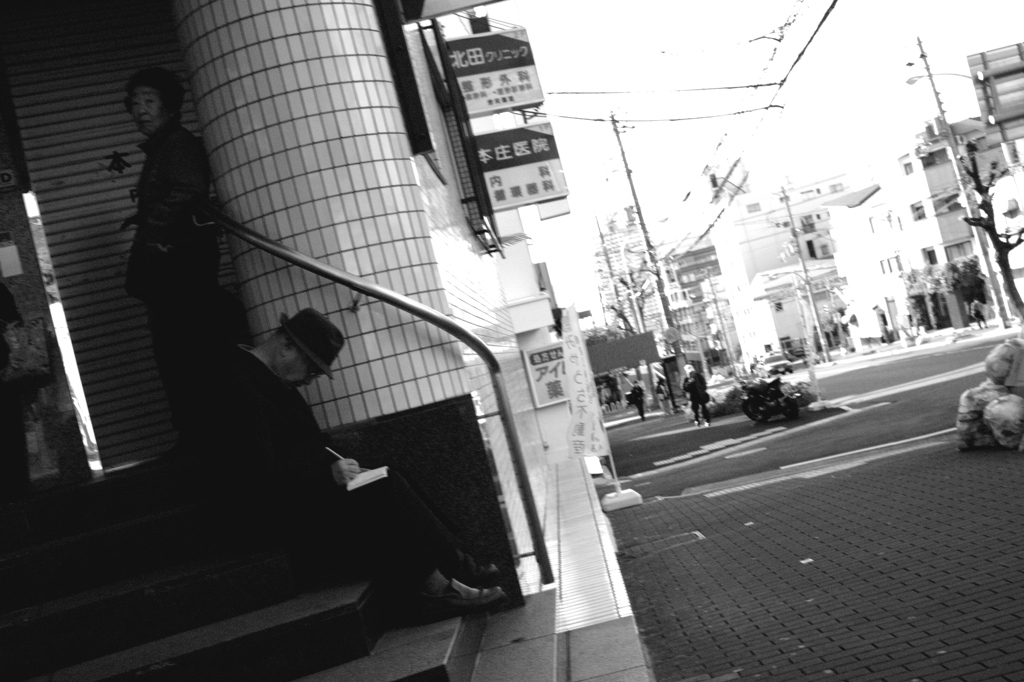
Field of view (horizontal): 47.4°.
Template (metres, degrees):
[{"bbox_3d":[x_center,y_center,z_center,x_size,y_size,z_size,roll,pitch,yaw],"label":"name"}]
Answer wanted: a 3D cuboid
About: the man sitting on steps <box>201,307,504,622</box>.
[{"bbox_3d":[-0.576,0.438,3.850,0.880,1.100,0.520,-14,-4,6],"label":"man sitting on steps"}]

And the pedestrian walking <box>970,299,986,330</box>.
[{"bbox_3d":[23.809,-1.353,59.500,0.500,1.620,0.400,-16,-4,25],"label":"pedestrian walking"}]

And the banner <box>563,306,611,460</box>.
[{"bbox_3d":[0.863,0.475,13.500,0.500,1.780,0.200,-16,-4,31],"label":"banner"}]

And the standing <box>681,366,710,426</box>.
[{"bbox_3d":[5.037,1.496,32.000,0.550,1.670,0.450,-17,-5,38],"label":"standing"}]

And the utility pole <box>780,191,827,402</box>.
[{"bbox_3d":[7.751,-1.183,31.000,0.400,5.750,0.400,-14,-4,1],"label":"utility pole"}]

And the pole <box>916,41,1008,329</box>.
[{"bbox_3d":[20.914,-7.342,54.000,0.500,13.900,0.500,-14,-4,1],"label":"pole"}]

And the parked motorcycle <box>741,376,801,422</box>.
[{"bbox_3d":[5.699,1.301,25.700,0.750,1.080,2.000,-12,-4,-34],"label":"parked motorcycle"}]

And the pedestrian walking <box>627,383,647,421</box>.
[{"bbox_3d":[5.167,2.512,48.000,0.550,1.650,0.450,-15,-4,19],"label":"pedestrian walking"}]

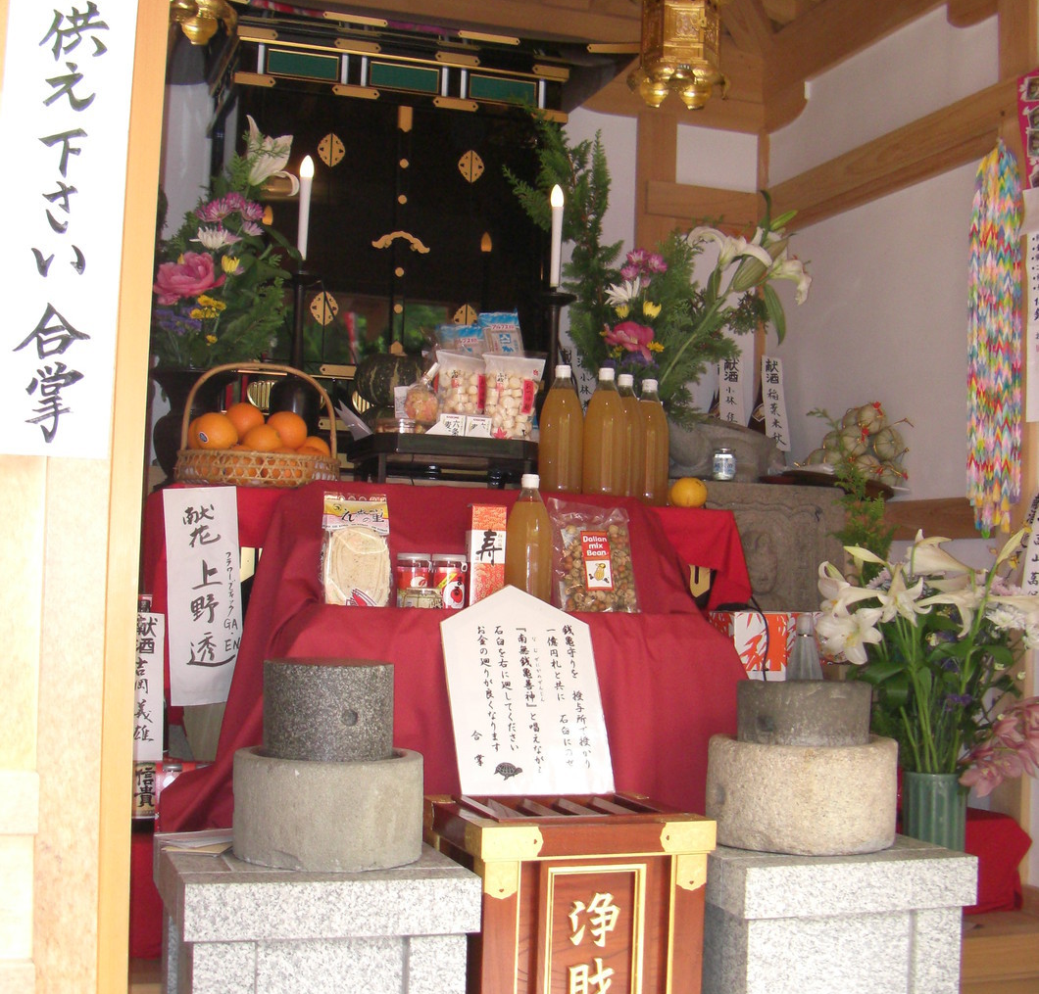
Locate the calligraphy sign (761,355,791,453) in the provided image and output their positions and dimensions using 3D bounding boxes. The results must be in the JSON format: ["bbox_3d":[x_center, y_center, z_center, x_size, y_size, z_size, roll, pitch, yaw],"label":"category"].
[{"bbox_3d":[0.740,-0.266,4.378,0.062,0.278,0.012,-2,-13,-24],"label":"calligraphy sign"}]

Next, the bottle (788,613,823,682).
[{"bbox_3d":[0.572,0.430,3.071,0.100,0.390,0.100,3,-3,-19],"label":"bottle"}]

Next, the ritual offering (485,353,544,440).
[{"bbox_3d":[-0.016,-0.226,3.471,0.136,0.211,0.062,3,-14,-19],"label":"ritual offering"}]

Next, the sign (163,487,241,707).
[{"bbox_3d":[-0.618,0.197,2.987,0.144,0.427,0.012,-2,-2,-20],"label":"sign"}]

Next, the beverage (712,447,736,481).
[{"bbox_3d":[0.535,-0.086,3.980,0.059,0.088,0.059,2,-3,0],"label":"beverage"}]

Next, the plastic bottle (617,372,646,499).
[{"bbox_3d":[0.234,-0.133,3.389,0.097,0.280,0.097,2,-3,0],"label":"plastic bottle"}]

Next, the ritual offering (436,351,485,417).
[{"bbox_3d":[-0.121,-0.237,3.481,0.136,0.211,0.062,3,-14,-19],"label":"ritual offering"}]

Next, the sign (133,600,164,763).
[{"bbox_3d":[-0.715,0.363,2.920,0.068,0.300,0.012,3,-3,-20],"label":"sign"}]

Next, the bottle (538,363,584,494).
[{"bbox_3d":[0.092,-0.143,3.330,0.096,0.298,0.096,2,-3,0],"label":"bottle"}]

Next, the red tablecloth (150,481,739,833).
[{"bbox_3d":[-0.125,0.348,3.251,1.298,0.711,0.682,3,-4,-19],"label":"red tablecloth"}]

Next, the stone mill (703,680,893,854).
[{"bbox_3d":[0.539,0.500,2.881,0.356,0.292,0.356,2,-3,0],"label":"stone mill"}]

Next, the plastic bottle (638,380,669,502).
[{"bbox_3d":[0.310,-0.133,3.580,0.096,0.298,0.096,2,-3,0],"label":"plastic bottle"}]

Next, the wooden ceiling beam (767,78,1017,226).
[{"bbox_3d":[1.105,-1.004,4.567,0.110,0.130,1.300,3,-3,-20],"label":"wooden ceiling beam"}]

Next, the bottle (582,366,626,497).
[{"bbox_3d":[0.187,-0.142,3.317,0.097,0.280,0.097,2,-3,0],"label":"bottle"}]

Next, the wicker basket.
[{"bbox_3d":[-0.542,-0.149,3.140,0.335,0.250,0.270,3,-3,-20],"label":"wicker basket"}]

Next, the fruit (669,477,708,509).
[{"bbox_3d":[0.392,-0.010,3.520,0.086,0.076,0.086,2,-3,0],"label":"fruit"}]

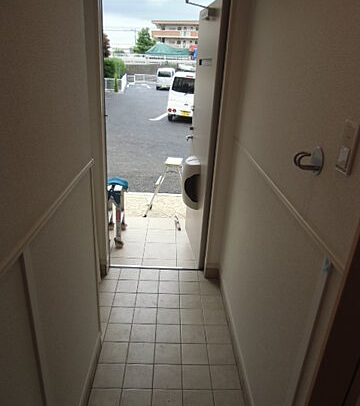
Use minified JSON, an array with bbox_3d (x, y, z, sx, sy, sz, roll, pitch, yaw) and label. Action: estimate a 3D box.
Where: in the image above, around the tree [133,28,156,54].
[{"bbox_3d":[-5.005,-22.079,46.860,3.400,4.700,3.400,2,23,-2],"label":"tree"}]

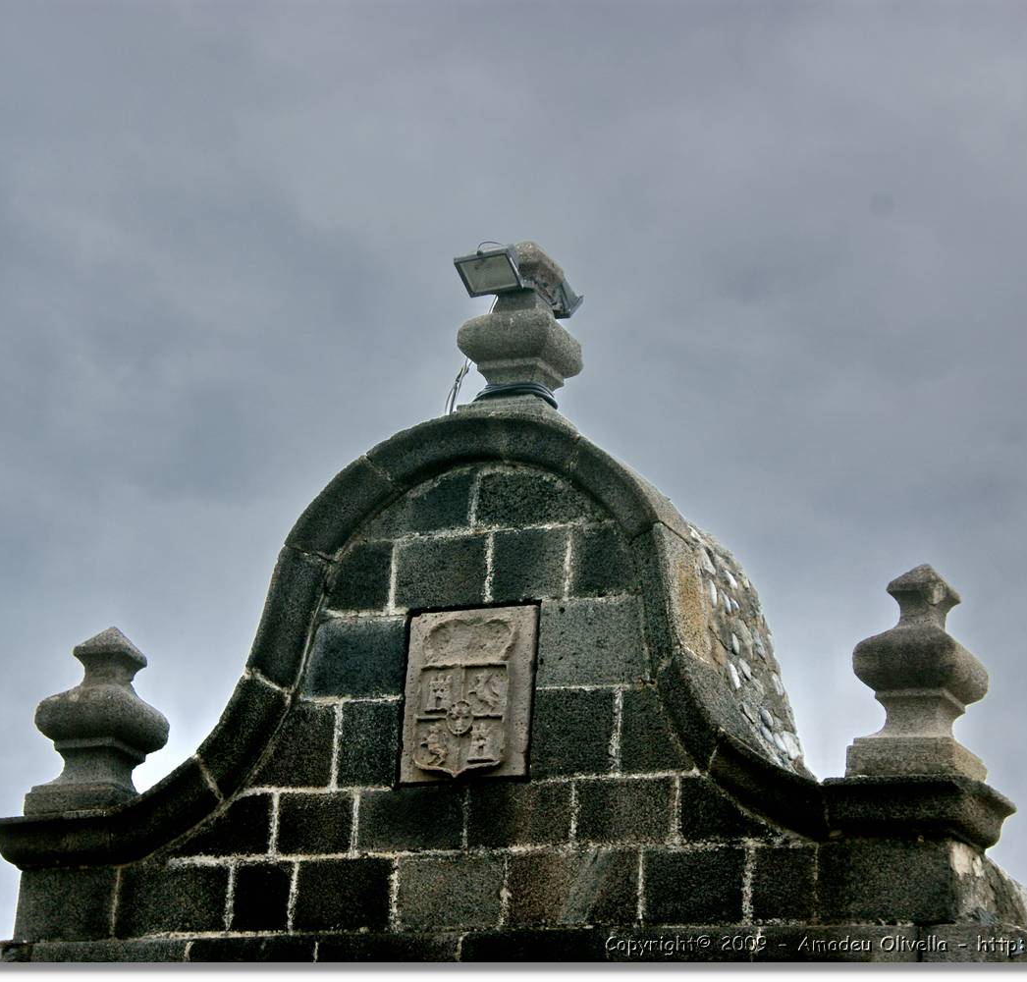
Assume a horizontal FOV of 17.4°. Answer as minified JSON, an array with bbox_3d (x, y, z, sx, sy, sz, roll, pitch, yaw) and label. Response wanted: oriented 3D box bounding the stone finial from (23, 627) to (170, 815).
[{"bbox_3d":[-1.730,0.995,14.174,0.431,0.879,0.431,-5,-20,25],"label":"stone finial"}]

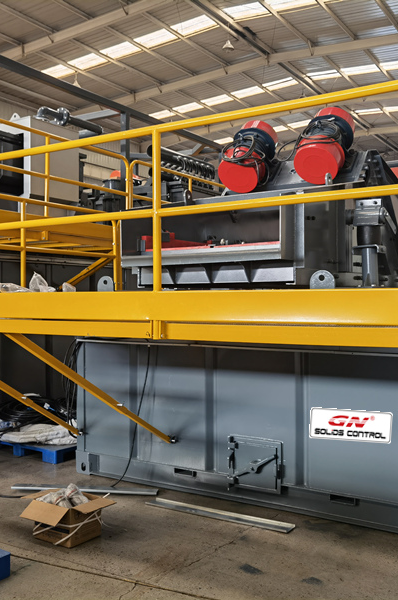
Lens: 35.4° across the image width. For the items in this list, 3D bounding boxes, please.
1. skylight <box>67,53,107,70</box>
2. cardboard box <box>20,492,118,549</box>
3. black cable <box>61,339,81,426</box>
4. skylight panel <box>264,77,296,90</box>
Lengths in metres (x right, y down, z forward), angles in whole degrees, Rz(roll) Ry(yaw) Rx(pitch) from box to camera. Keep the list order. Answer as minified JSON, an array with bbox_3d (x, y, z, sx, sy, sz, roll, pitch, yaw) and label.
[{"bbox_3d":[-4.143,-8.875,23.310,1.380,0.080,0.880,0,0,33],"label":"skylight"},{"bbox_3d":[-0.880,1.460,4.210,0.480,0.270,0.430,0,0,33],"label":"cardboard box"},{"bbox_3d":[-1.220,0.787,5.950,0.170,0.860,0.170,0,0,33],"label":"black cable"},{"bbox_3d":[3.441,-9.097,26.330,1.450,0.080,0.700,0,0,33],"label":"skylight panel"}]

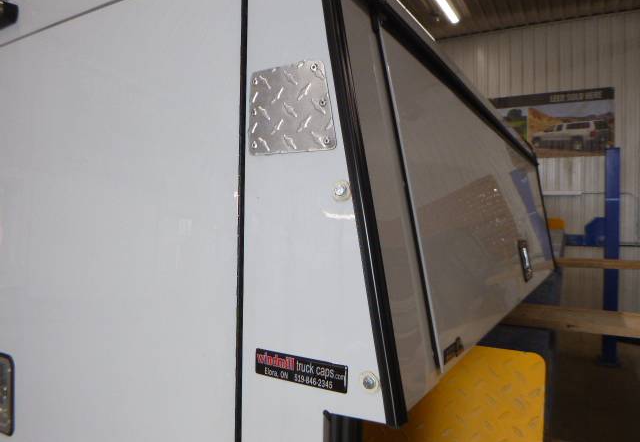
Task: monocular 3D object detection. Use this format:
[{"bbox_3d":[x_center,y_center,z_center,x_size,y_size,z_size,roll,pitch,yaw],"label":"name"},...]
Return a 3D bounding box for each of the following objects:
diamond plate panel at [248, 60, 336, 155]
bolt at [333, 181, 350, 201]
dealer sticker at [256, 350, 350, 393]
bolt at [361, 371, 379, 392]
[{"bbox_3d":[-0.037,-0.136,0.557,0.129,0.108,0.005,0,-1,31],"label":"diamond plate panel"},{"bbox_3d":[0.022,-0.034,0.517,0.021,0.021,0.009,0,-1,31],"label":"bolt"},{"bbox_3d":[-0.025,0.176,0.546,0.129,0.032,0.003,0,-1,31],"label":"dealer sticker"},{"bbox_3d":[0.051,0.174,0.496,0.021,0.021,0.009,0,-1,31],"label":"bolt"}]

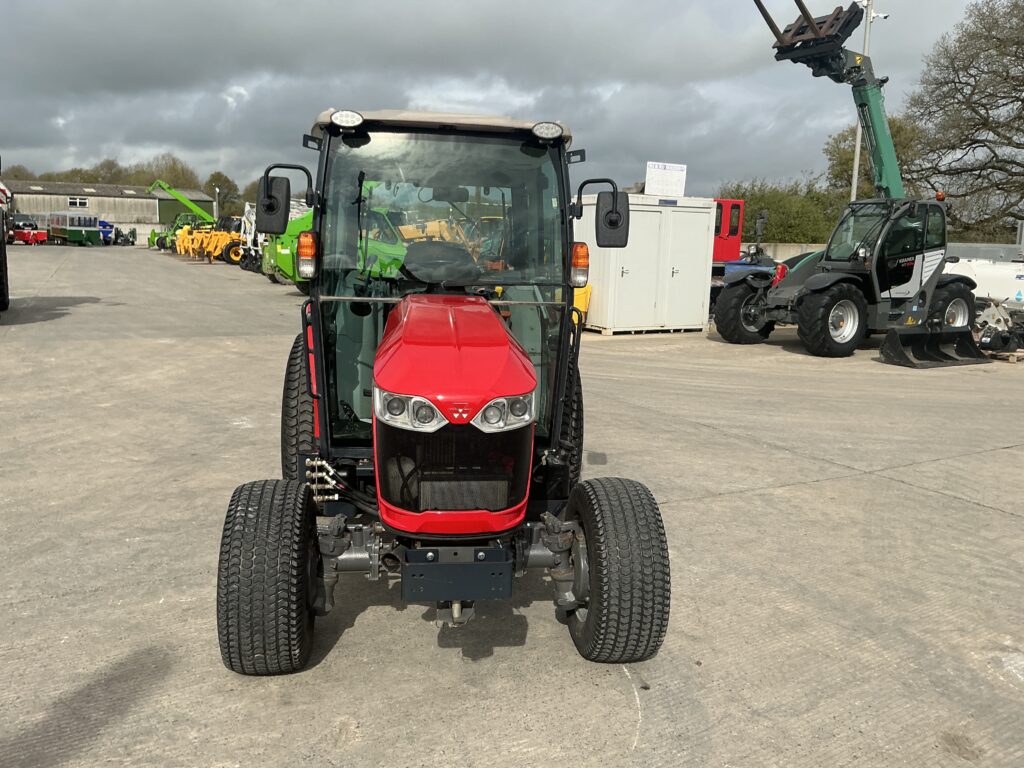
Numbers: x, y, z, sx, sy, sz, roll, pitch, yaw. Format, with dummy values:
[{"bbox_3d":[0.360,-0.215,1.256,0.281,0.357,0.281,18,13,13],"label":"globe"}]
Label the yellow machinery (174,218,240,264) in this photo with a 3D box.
[{"bbox_3d":[-16.180,-7.540,43.500,3.500,2.300,3.200,-3,11,-24],"label":"yellow machinery"}]

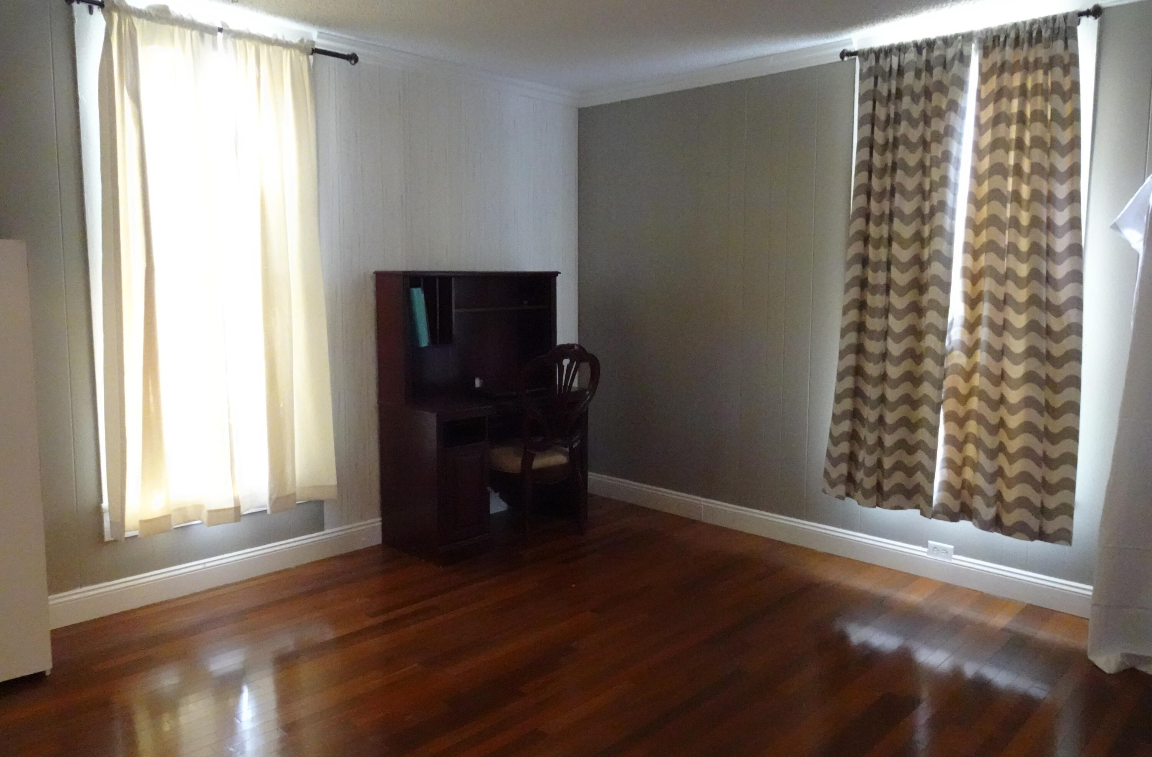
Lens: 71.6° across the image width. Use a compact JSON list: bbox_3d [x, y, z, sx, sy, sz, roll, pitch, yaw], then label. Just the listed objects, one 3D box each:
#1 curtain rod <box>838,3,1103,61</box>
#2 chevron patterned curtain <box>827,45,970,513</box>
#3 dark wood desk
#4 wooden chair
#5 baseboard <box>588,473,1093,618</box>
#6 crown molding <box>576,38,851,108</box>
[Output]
[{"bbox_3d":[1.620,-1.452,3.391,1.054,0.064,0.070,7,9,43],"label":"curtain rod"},{"bbox_3d":[1.442,-0.444,3.662,0.562,2.121,0.100,7,9,43],"label":"chevron patterned curtain"},{"bbox_3d":[-0.463,0.150,4.307,0.497,1.410,1.075,7,9,43],"label":"dark wood desk"},{"bbox_3d":[-0.250,0.330,4.375,0.570,1.040,0.550,7,9,43],"label":"wooden chair"},{"bbox_3d":[1.079,0.806,4.269,2.924,0.142,0.018,7,9,43],"label":"baseboard"},{"bbox_3d":[0.655,-1.640,4.380,1.743,0.075,0.065,7,9,43],"label":"crown molding"}]

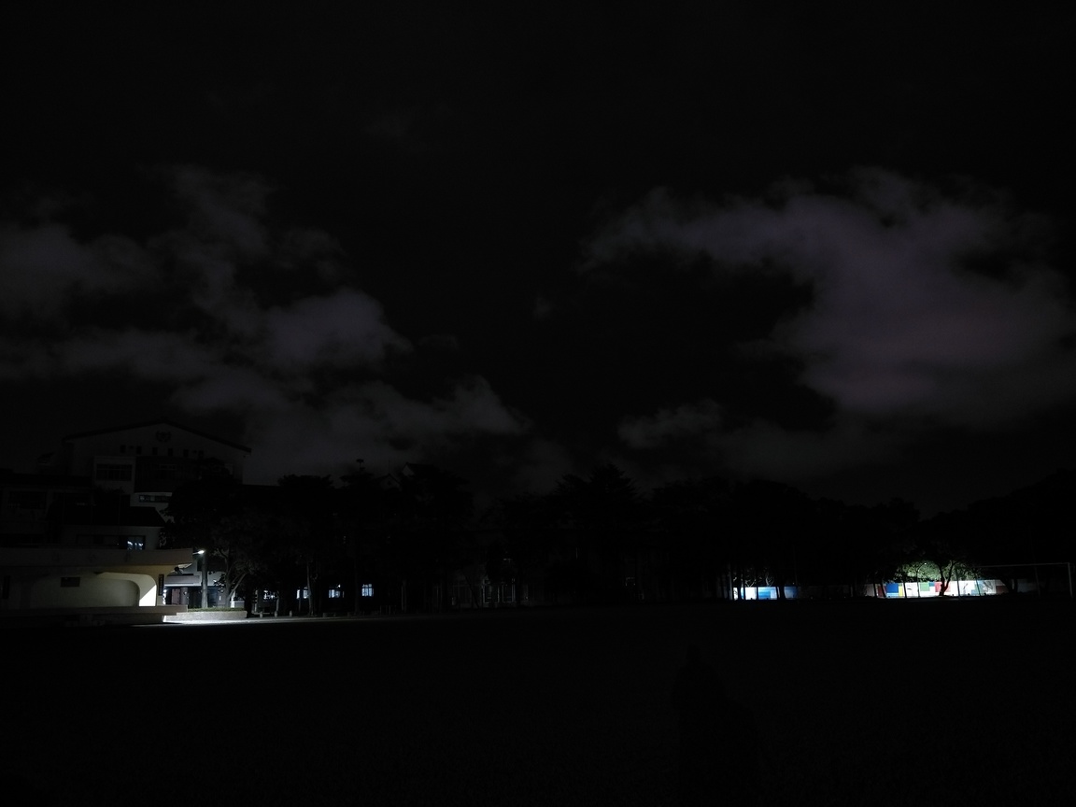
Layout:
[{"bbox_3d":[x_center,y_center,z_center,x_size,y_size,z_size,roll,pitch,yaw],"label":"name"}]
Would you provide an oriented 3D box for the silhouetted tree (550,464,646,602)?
[{"bbox_3d":[5.653,12.253,74.172,9.000,13.140,9.000,-1,-14,0],"label":"silhouetted tree"}]

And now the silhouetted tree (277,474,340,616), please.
[{"bbox_3d":[-17.696,10.956,60.225,4.900,10.910,4.900,-1,-14,0],"label":"silhouetted tree"}]

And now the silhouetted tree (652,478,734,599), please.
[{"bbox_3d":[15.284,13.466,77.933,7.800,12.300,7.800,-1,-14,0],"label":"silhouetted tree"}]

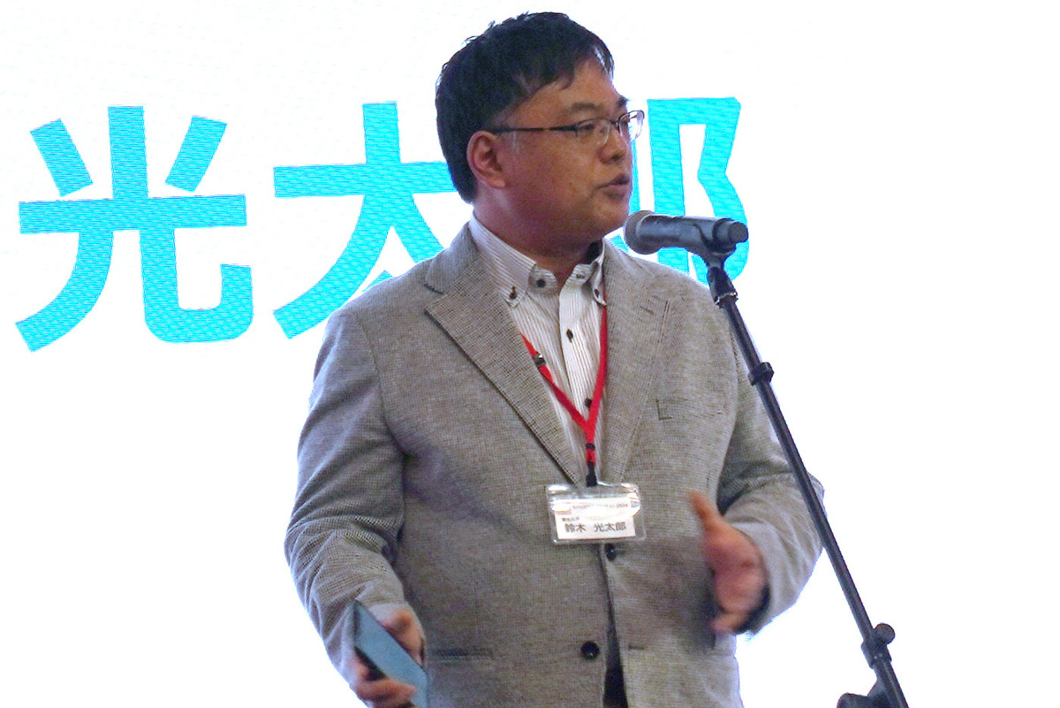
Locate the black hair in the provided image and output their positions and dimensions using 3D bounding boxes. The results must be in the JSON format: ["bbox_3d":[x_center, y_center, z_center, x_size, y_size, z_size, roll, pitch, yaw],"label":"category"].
[{"bbox_3d":[-0.006,-0.287,1.685,0.217,0.217,0.187,-2,7,36],"label":"black hair"}]

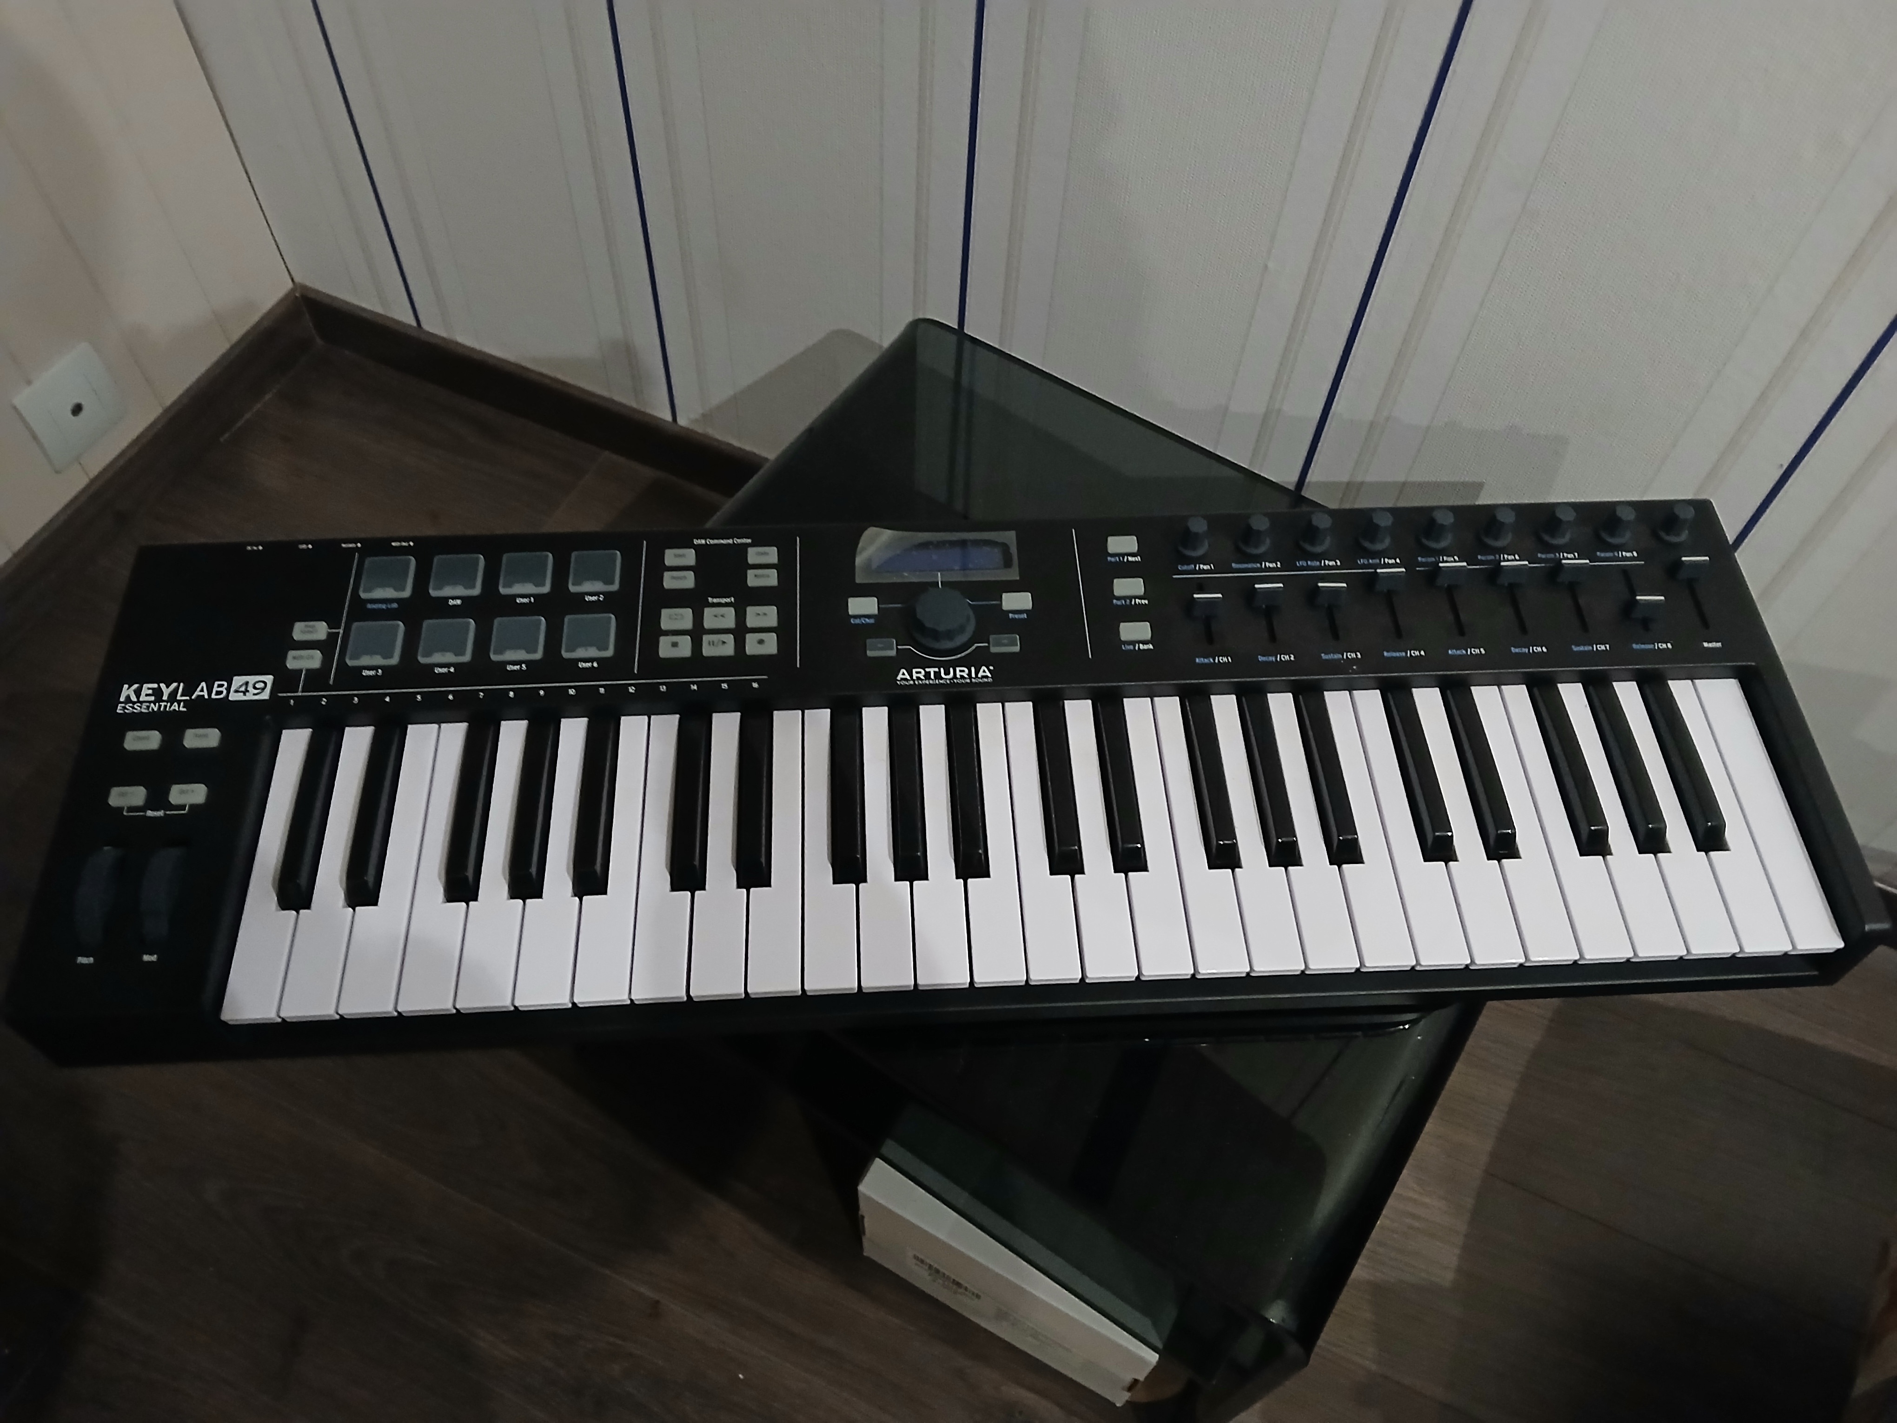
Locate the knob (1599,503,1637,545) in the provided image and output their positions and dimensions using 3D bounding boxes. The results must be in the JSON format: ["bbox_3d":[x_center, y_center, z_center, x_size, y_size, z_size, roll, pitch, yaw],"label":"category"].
[{"bbox_3d":[0.331,-0.093,0.704,0.015,0.016,0.015,-2,59,-3],"label":"knob"}]

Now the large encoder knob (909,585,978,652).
[{"bbox_3d":[-0.002,-0.044,0.664,0.030,0.015,0.030,-2,59,-3],"label":"large encoder knob"}]

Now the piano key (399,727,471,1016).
[{"bbox_3d":[-0.217,0.066,0.621,0.023,0.010,0.136,-2,59,-3],"label":"piano key"}]

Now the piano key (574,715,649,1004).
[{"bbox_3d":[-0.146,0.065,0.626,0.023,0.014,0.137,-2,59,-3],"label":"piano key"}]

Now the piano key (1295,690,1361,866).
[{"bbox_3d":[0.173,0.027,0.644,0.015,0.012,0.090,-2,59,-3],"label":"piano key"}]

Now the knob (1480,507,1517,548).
[{"bbox_3d":[0.271,-0.091,0.698,0.015,0.017,0.015,-2,59,-3],"label":"knob"}]

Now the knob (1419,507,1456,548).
[{"bbox_3d":[0.240,-0.090,0.696,0.015,0.015,0.015,-2,60,-3],"label":"knob"}]

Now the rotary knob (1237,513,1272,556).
[{"bbox_3d":[0.150,-0.086,0.692,0.015,0.015,0.015,-2,60,-3],"label":"rotary knob"}]

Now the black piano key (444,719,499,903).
[{"bbox_3d":[-0.209,0.039,0.625,0.014,0.011,0.089,-2,59,-3],"label":"black piano key"}]

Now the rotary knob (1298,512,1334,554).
[{"bbox_3d":[0.180,-0.087,0.693,0.015,0.015,0.015,-2,60,-3],"label":"rotary knob"}]

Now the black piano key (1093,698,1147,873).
[{"bbox_3d":[0.078,0.030,0.640,0.014,0.012,0.089,-2,59,-3],"label":"black piano key"}]

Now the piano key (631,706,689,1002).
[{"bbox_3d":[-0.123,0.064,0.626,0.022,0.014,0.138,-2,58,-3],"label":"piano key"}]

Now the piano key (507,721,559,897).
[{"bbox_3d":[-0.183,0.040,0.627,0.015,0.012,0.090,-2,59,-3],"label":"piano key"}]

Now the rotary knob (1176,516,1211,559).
[{"bbox_3d":[0.120,-0.086,0.694,0.015,0.016,0.015,-2,59,-3],"label":"rotary knob"}]

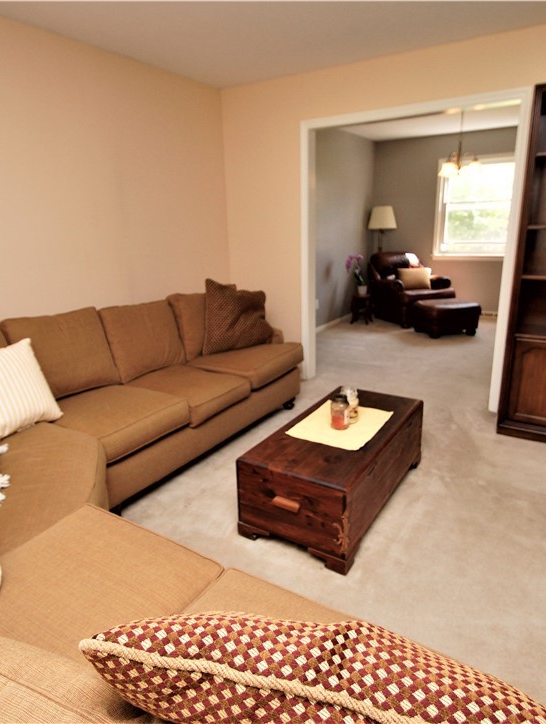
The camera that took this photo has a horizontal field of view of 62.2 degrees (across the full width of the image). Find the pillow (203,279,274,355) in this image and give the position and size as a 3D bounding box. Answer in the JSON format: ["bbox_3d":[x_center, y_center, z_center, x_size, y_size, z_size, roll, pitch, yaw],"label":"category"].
[{"bbox_3d":[-0.262,-0.340,3.366,0.490,0.490,0.180,-8,6,-20],"label":"pillow"}]

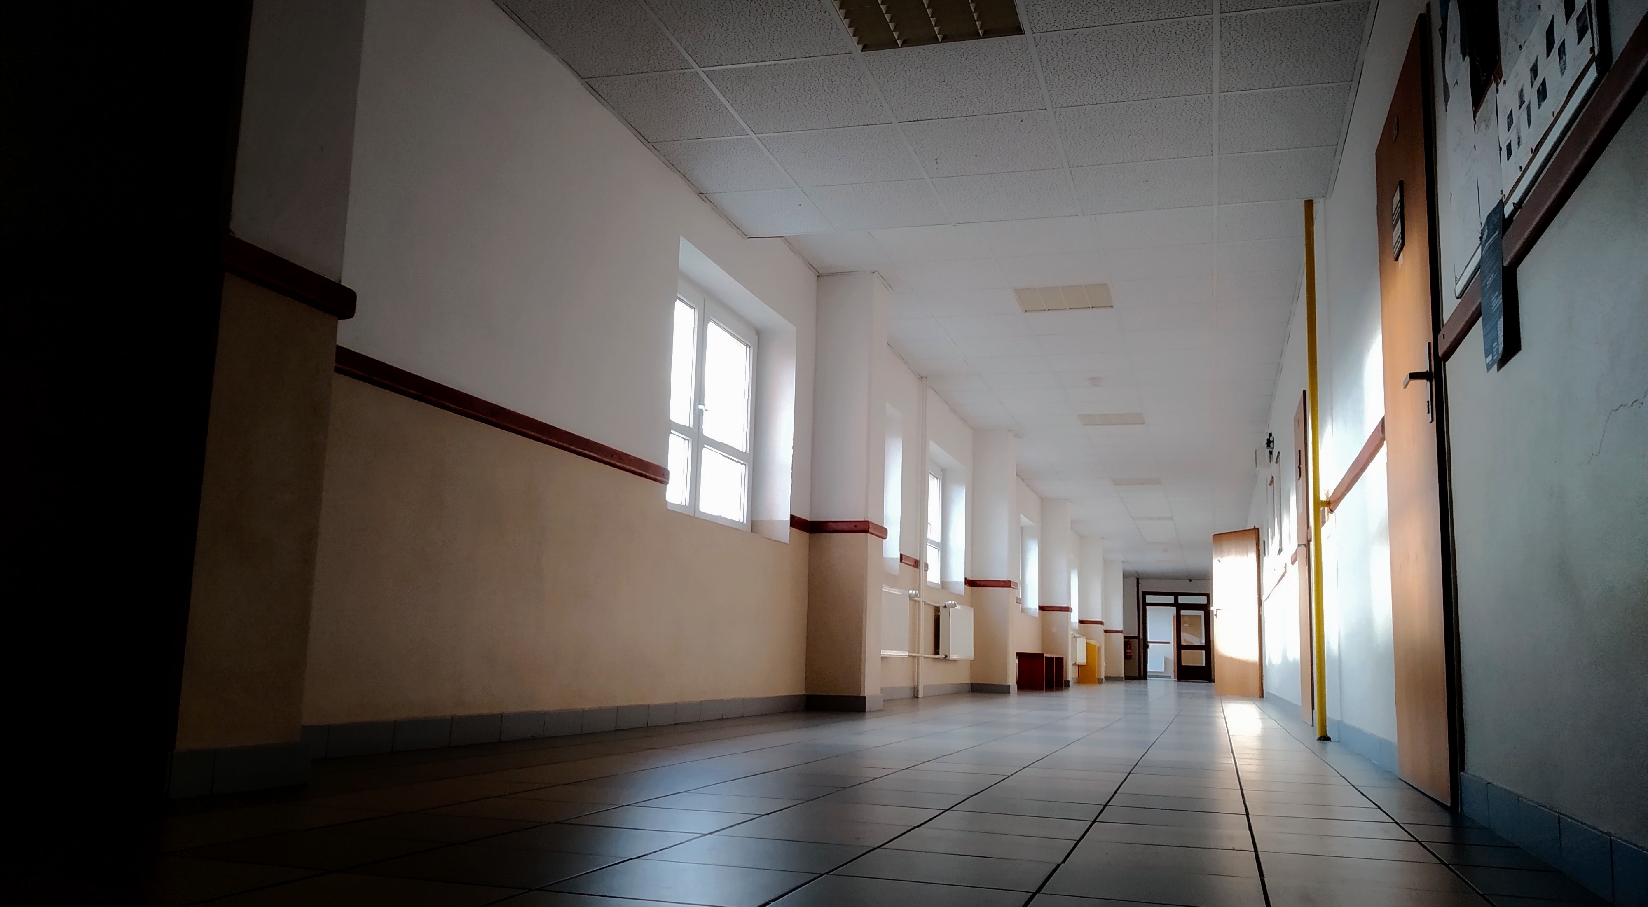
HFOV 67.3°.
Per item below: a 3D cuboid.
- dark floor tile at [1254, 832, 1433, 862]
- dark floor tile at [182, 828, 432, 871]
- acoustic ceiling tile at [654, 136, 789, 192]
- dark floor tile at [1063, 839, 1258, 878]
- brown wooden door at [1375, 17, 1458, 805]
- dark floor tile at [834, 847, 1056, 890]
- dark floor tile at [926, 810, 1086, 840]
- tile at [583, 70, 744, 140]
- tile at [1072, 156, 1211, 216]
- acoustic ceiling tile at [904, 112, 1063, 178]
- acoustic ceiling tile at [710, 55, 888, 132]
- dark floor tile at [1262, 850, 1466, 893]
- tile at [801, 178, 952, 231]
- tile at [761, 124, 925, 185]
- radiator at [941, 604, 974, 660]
[{"bbox_3d":[0.935,0.718,2.240,0.298,0.010,0.293,-1,-10,17],"label":"dark floor tile"},{"bbox_3d":[-0.760,0.599,1.862,0.297,0.010,0.288,-1,-10,17],"label":"dark floor tile"},{"bbox_3d":[-0.422,-1.293,5.617,0.460,0.016,0.600,-1,-10,17],"label":"acoustic ceiling tile"},{"bbox_3d":[0.562,0.675,2.057,0.298,0.010,0.293,-1,-10,17],"label":"dark floor tile"},{"bbox_3d":[1.671,-0.064,3.490,0.050,1.980,0.900,-1,-10,17],"label":"brown wooden door"},{"bbox_3d":[0.188,0.631,1.868,0.297,0.010,0.288,-1,-10,17],"label":"dark floor tile"},{"bbox_3d":[0.361,0.732,2.427,0.298,0.010,0.295,-1,-10,17],"label":"dark floor tile"},{"bbox_3d":[-0.600,-1.378,4.907,0.456,0.017,0.580,-1,-11,17],"label":"tile"},{"bbox_3d":[1.495,-1.251,5.777,0.620,0.016,0.612,-1,-10,17],"label":"tile"},{"bbox_3d":[0.691,-1.313,5.274,0.605,0.016,0.600,-1,-10,17],"label":"acoustic ceiling tile"},{"bbox_3d":[-0.078,-1.367,4.751,0.600,0.018,0.600,-1,-10,17],"label":"acoustic ceiling tile"},{"bbox_3d":[0.849,0.668,1.963,0.297,0.010,0.288,-1,-10,17],"label":"dark floor tile"},{"bbox_3d":[0.263,-1.175,5.855,0.602,0.017,0.580,-1,-11,17],"label":"tile"},{"bbox_3d":[0.099,-1.268,5.318,0.600,0.018,0.600,-1,-10,17],"label":"tile"},{"bbox_3d":[1.354,1.831,12.536,0.100,0.520,1.250,-1,-10,17],"label":"radiator"}]

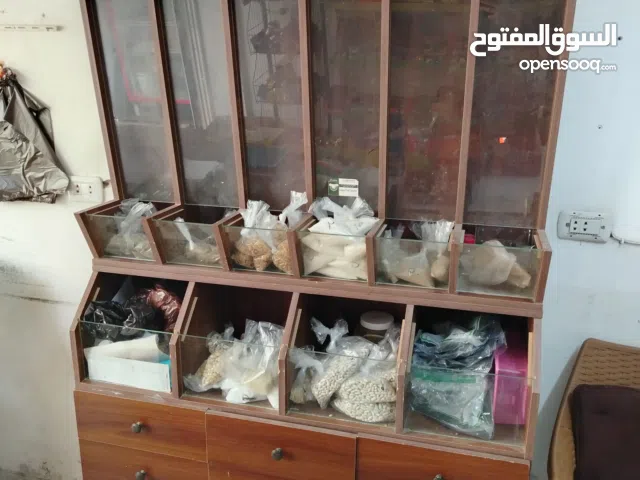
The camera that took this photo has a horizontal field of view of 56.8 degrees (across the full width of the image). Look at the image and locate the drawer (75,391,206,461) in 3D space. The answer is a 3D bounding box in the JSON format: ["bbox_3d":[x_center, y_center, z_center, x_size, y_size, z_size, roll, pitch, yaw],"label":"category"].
[{"bbox_3d":[-0.444,0.456,1.773,0.395,0.157,0.360,5,17,14],"label":"drawer"}]

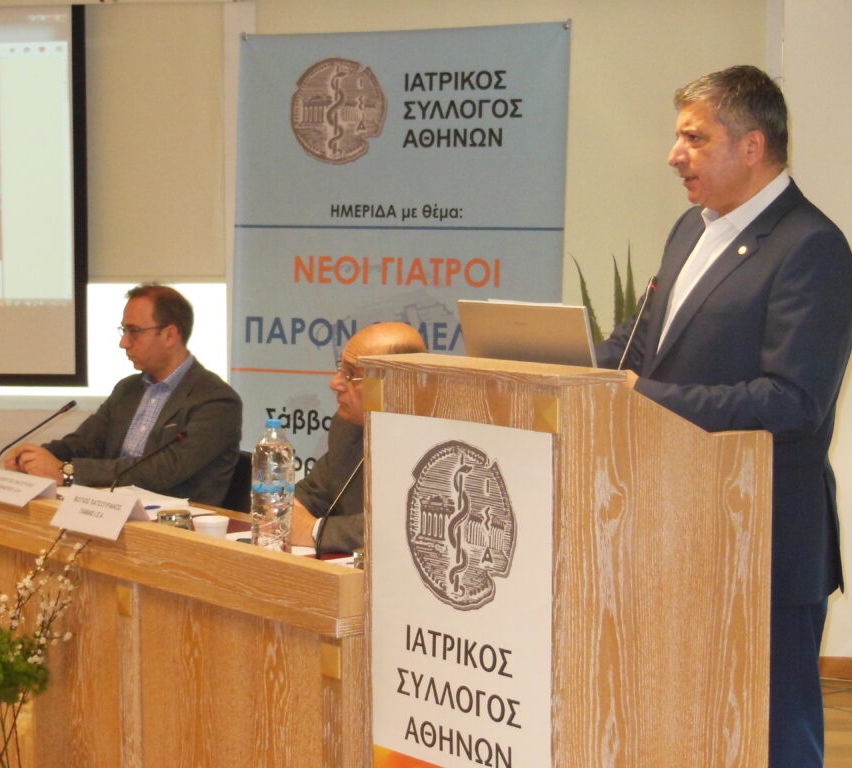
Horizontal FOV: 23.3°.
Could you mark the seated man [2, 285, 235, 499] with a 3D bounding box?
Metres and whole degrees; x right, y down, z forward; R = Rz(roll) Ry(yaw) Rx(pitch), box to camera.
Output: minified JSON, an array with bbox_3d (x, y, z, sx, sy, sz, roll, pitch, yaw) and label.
[{"bbox_3d":[-0.800,0.388,5.476,0.680,1.300,0.520,-3,6,-34],"label":"seated man"}]

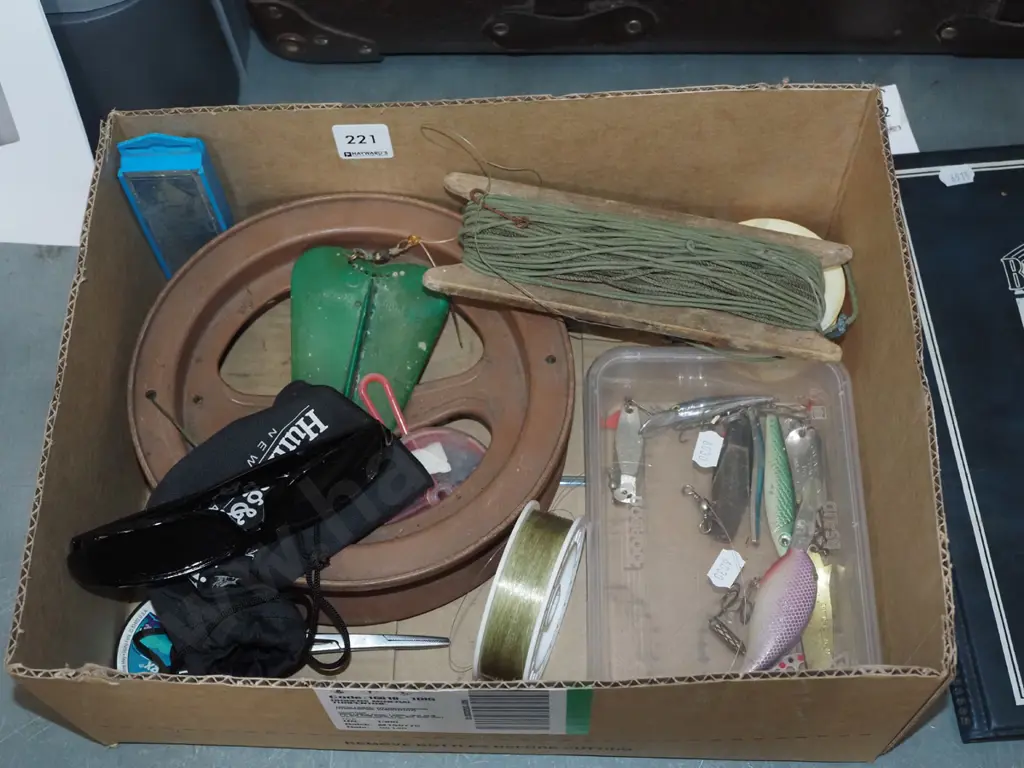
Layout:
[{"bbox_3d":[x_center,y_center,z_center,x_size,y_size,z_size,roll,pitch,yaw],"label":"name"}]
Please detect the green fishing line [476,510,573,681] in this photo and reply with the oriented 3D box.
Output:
[{"bbox_3d":[0.010,0.085,0.572,0.021,0.079,0.079,18,65,10],"label":"green fishing line"}]

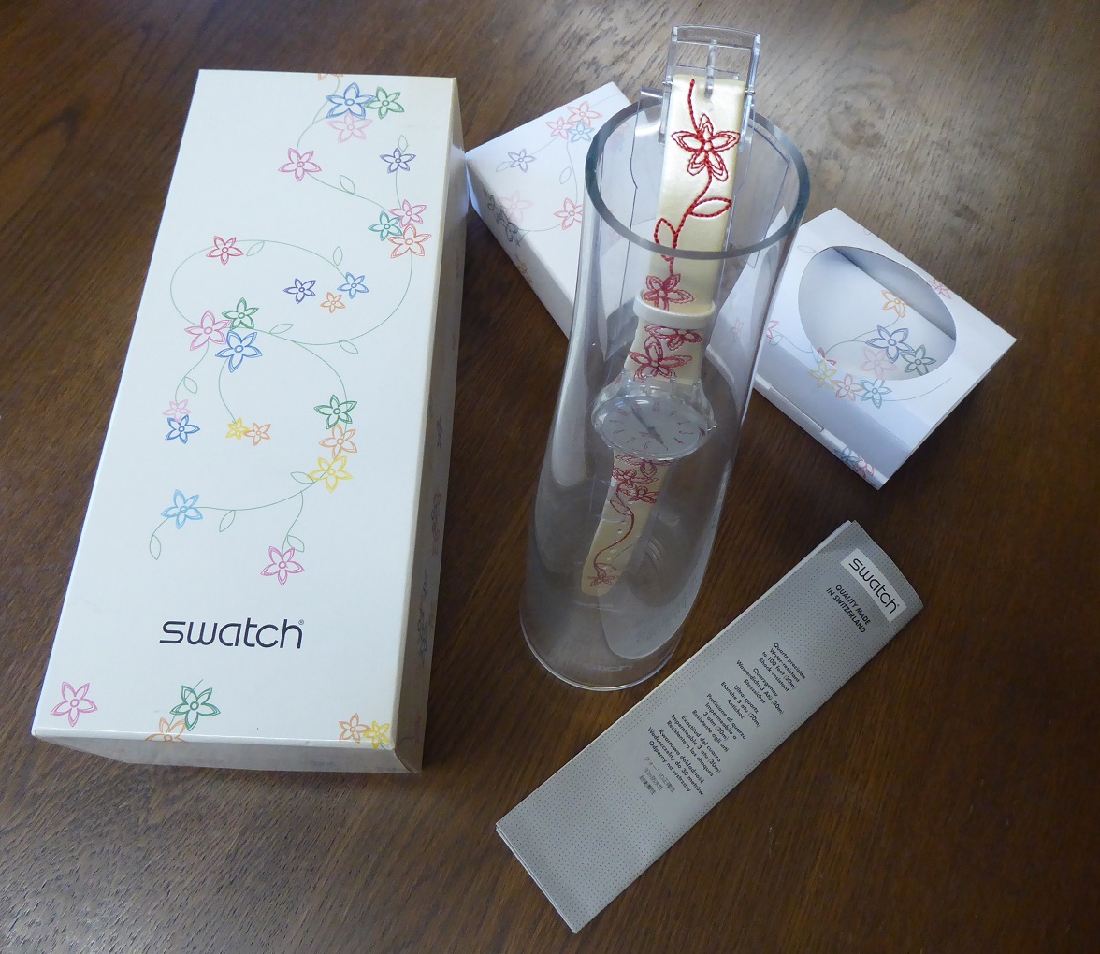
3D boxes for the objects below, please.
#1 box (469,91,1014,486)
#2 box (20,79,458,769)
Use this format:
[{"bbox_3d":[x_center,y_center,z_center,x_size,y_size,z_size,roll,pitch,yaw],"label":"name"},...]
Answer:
[{"bbox_3d":[0.086,-0.105,0.490,0.281,0.036,0.126,39,71,15],"label":"box"},{"bbox_3d":[-0.101,-0.034,0.376,0.115,0.065,0.285,2,66,0],"label":"box"}]

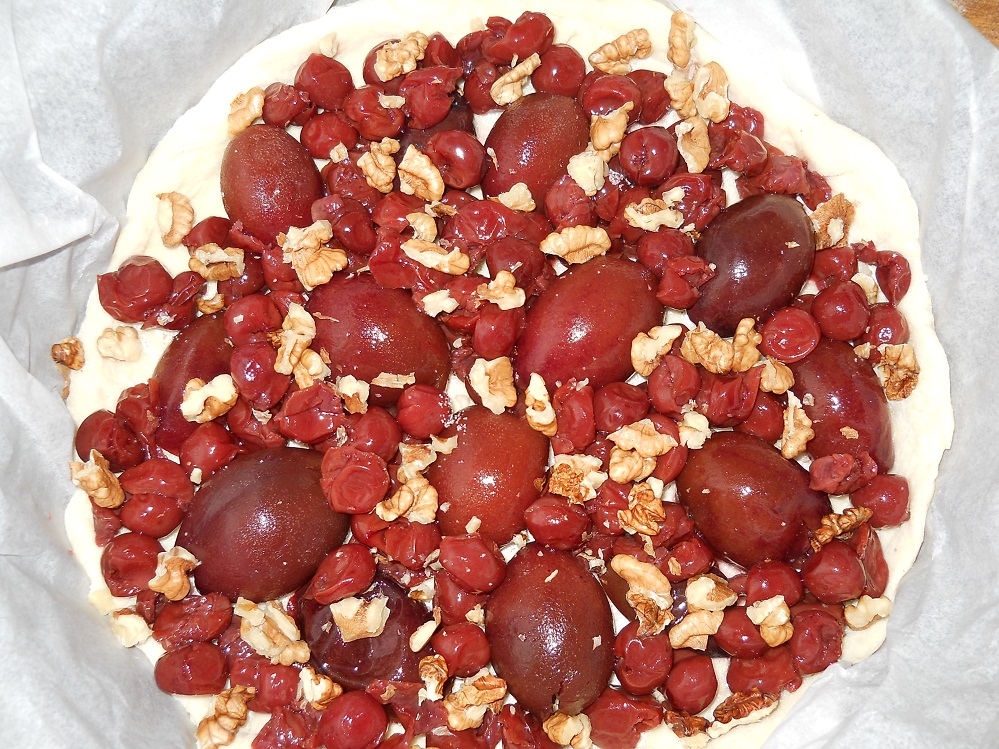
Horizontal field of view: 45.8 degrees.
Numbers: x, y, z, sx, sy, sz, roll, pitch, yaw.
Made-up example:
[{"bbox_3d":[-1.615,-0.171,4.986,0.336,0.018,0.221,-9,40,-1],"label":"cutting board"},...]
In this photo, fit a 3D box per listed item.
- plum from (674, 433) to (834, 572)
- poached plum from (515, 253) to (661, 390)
[{"bbox_3d":[0.074,0.036,0.346,0.047,0.019,0.036,36,80,12],"label":"plum"},{"bbox_3d":[0.027,-0.017,0.363,0.053,0.020,0.038,-36,75,-7],"label":"poached plum"}]

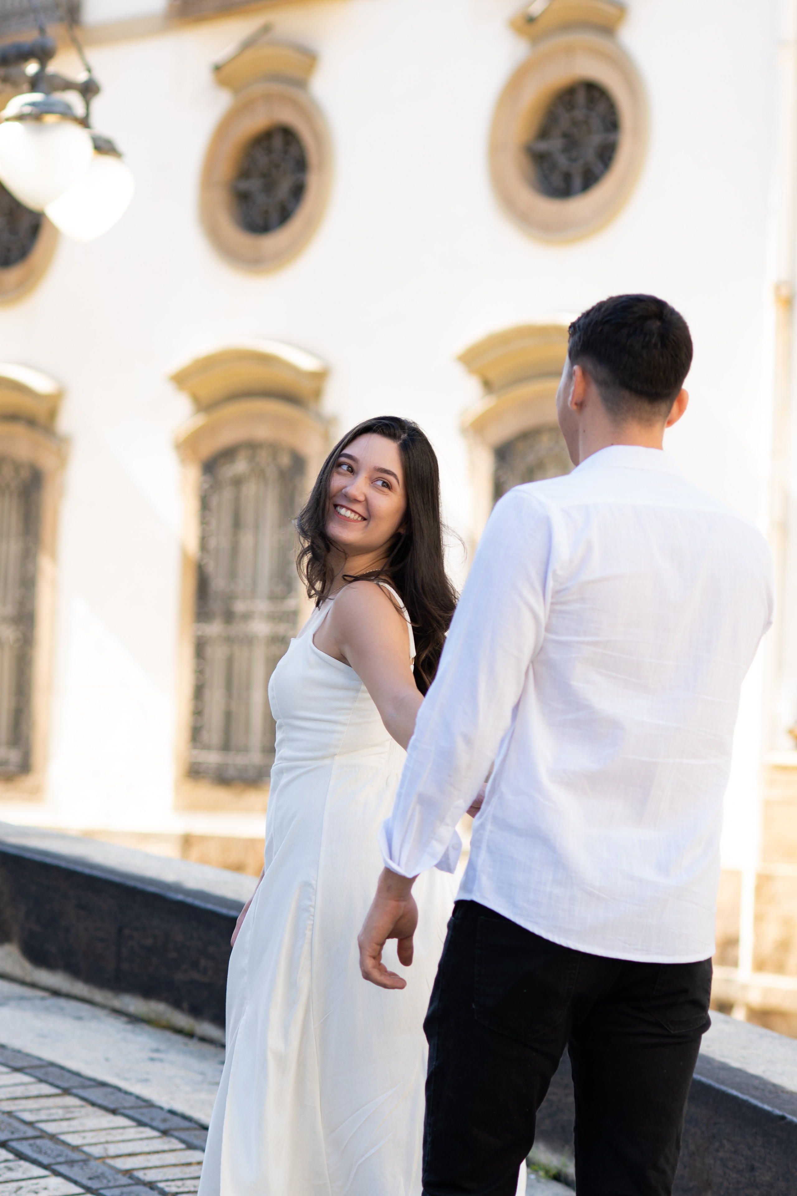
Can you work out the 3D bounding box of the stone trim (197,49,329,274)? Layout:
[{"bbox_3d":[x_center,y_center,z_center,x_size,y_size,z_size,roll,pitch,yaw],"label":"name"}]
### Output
[{"bbox_3d":[-1.084,-3.541,34.063,0.380,1.870,1.600,4,-3,-41],"label":"stone trim"}]

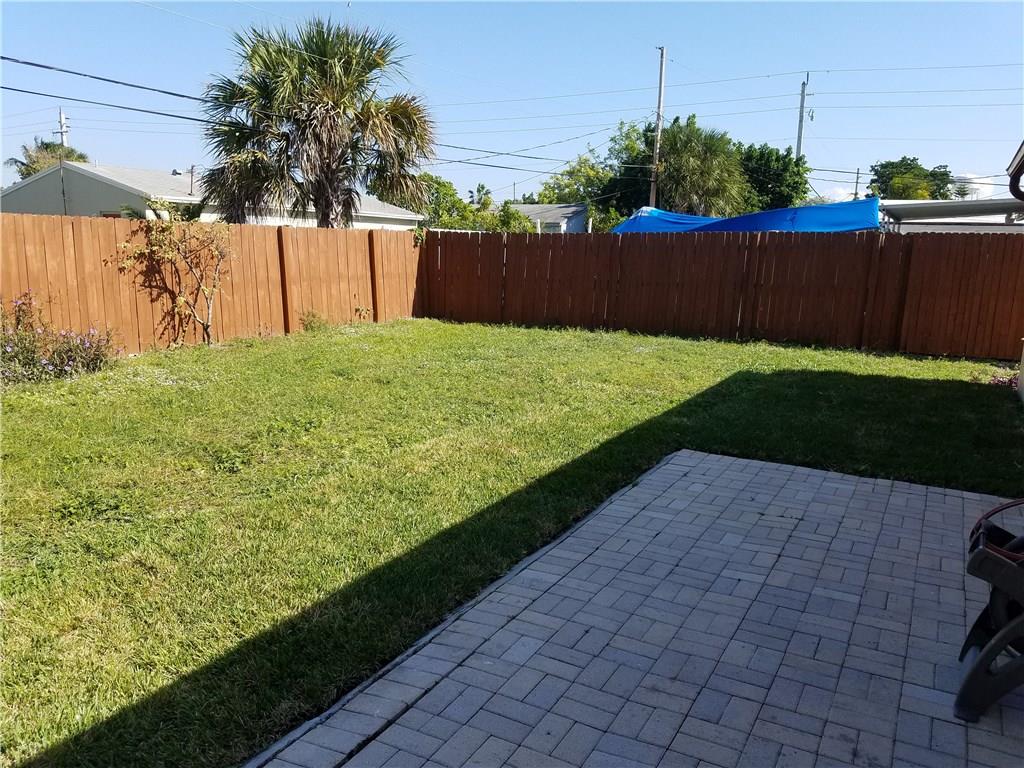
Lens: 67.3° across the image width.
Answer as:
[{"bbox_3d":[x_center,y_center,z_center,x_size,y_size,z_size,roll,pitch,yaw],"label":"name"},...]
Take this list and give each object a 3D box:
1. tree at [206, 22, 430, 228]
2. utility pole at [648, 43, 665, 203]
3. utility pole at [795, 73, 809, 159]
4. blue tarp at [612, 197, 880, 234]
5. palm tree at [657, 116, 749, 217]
[{"bbox_3d":[-3.932,-4.320,15.825,4.800,5.940,4.600,-2,10,-14],"label":"tree"},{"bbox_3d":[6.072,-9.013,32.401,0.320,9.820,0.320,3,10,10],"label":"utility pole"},{"bbox_3d":[14.838,-10.672,40.212,0.350,10.660,0.330,4,10,19],"label":"utility pole"},{"bbox_3d":[4.753,-3.479,16.430,5.400,1.000,2.400,6,11,30],"label":"blue tarp"},{"bbox_3d":[7.914,-7.471,32.272,4.000,6.870,3.900,3,10,13],"label":"palm tree"}]

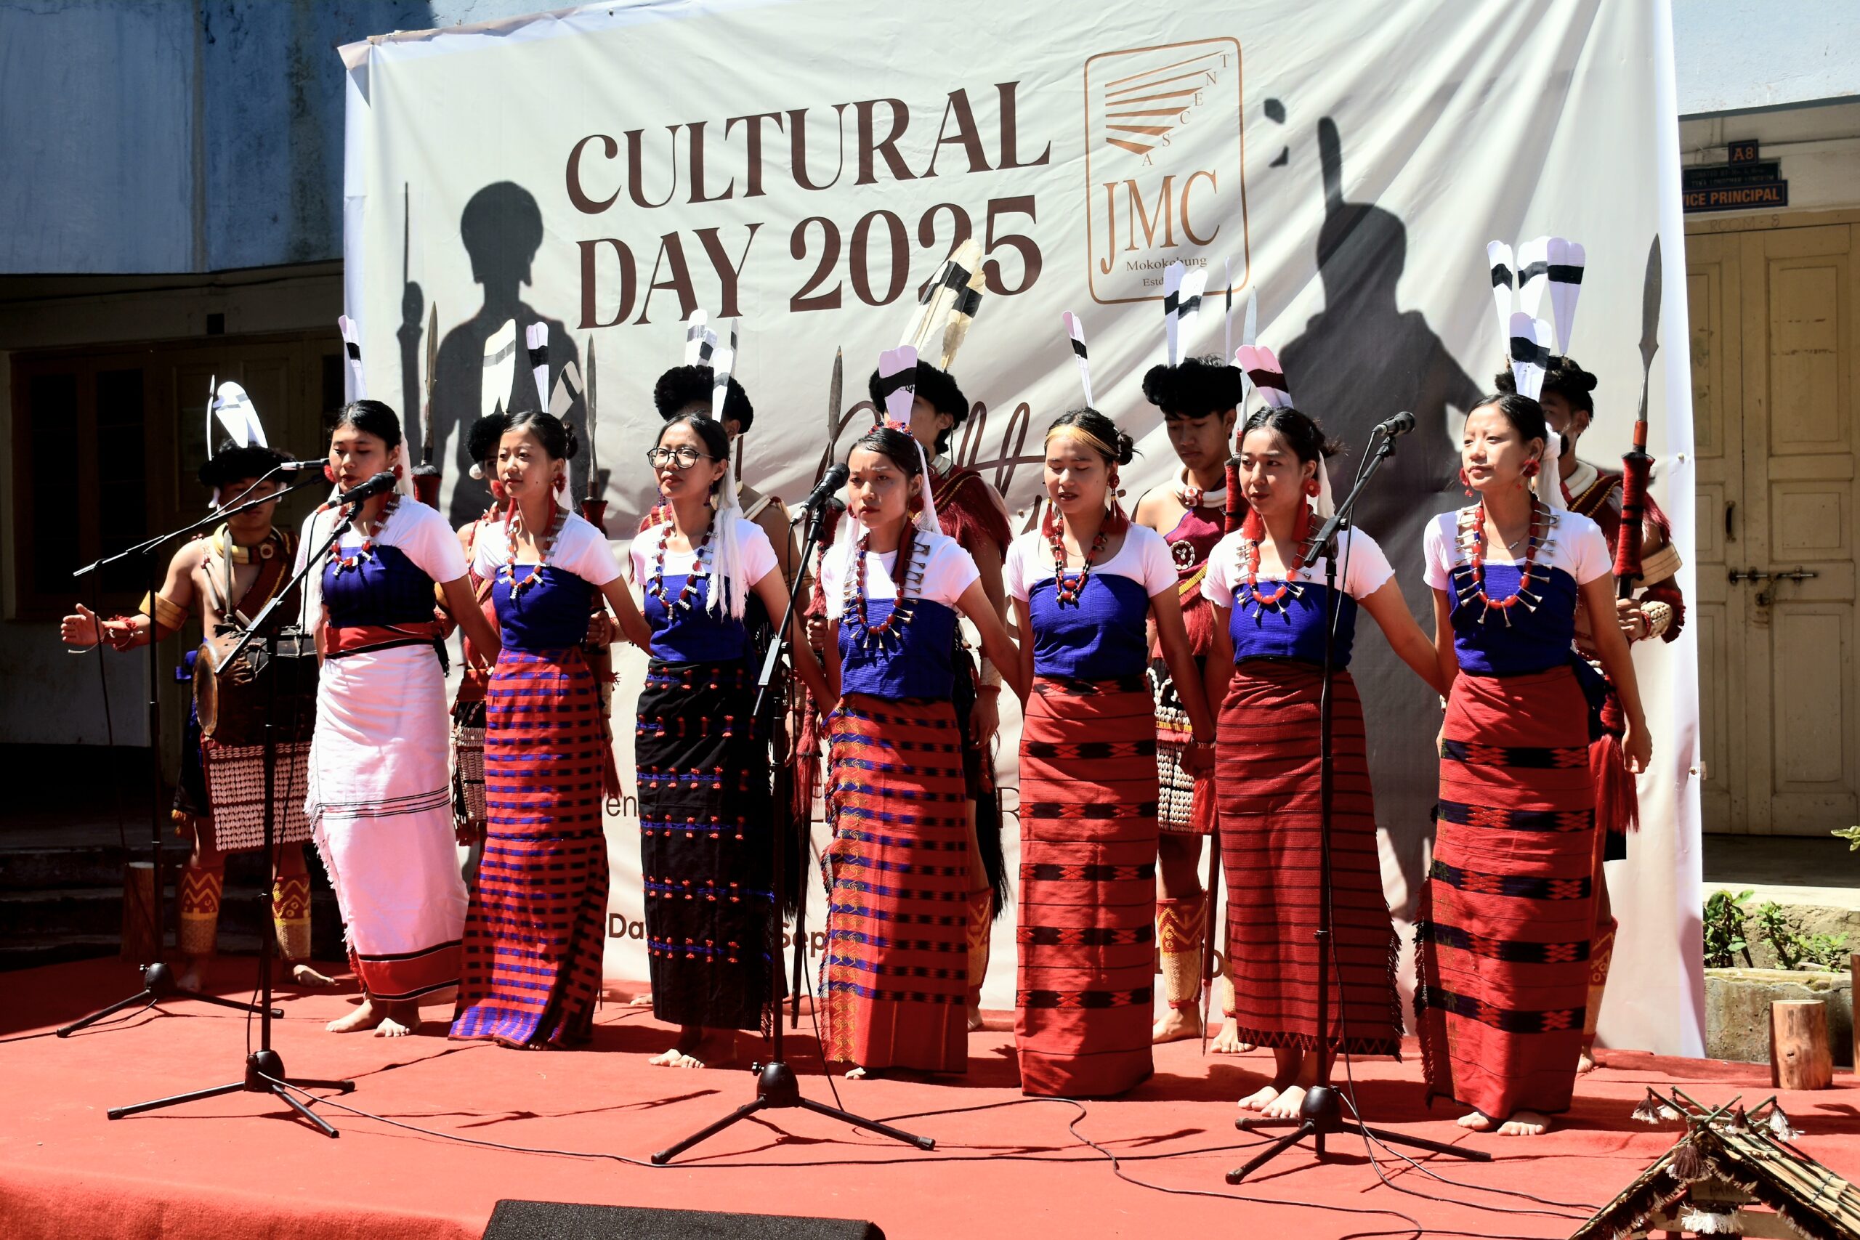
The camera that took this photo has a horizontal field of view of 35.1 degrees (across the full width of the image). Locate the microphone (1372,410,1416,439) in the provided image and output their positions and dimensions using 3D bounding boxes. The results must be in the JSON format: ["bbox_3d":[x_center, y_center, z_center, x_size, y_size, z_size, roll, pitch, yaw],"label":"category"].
[{"bbox_3d":[1.006,-0.423,6.380,0.055,0.055,0.175,0,11,23],"label":"microphone"}]

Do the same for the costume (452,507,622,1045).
[{"bbox_3d":[-0.987,0.380,7.370,0.360,1.310,0.290,0,1,24],"label":"costume"}]

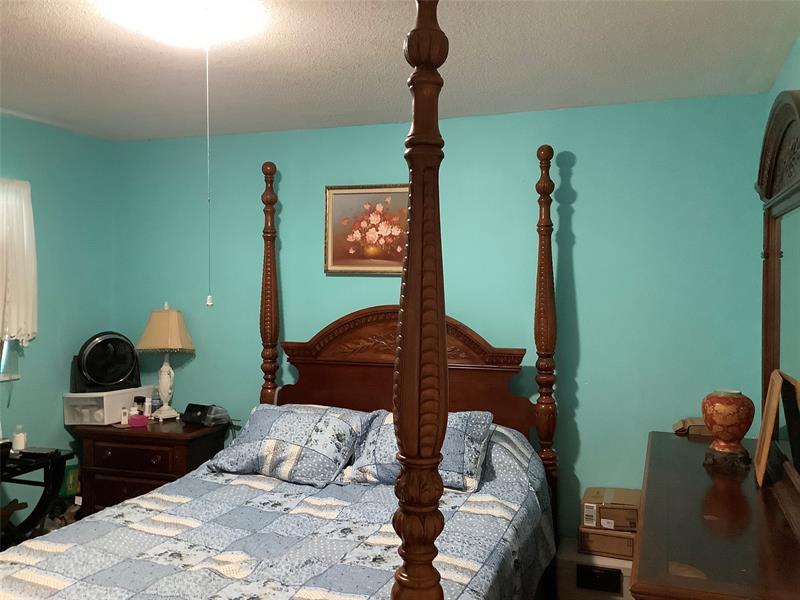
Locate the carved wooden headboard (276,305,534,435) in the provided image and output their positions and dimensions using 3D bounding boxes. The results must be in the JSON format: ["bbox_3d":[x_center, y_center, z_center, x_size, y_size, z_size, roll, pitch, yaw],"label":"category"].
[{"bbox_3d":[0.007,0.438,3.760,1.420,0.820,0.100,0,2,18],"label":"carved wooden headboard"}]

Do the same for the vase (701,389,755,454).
[{"bbox_3d":[1.280,0.473,2.800,0.208,0.248,0.208,0,2,18],"label":"vase"}]

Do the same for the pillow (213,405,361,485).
[{"bbox_3d":[-0.546,0.667,3.437,0.670,0.160,0.480,1,36,26],"label":"pillow"}]

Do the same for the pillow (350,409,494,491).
[{"bbox_3d":[0.106,0.670,3.276,0.640,0.160,0.480,0,37,20],"label":"pillow"}]

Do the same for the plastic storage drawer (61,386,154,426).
[{"bbox_3d":[-1.675,0.604,4.132,0.250,0.174,0.380,0,2,16],"label":"plastic storage drawer"}]

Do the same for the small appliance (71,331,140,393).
[{"bbox_3d":[-1.683,0.351,4.093,0.380,0.345,0.200,-1,2,-22],"label":"small appliance"}]

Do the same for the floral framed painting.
[{"bbox_3d":[-0.131,-0.387,3.933,0.600,0.487,0.040,0,2,18],"label":"floral framed painting"}]

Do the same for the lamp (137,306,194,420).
[{"bbox_3d":[-1.363,0.357,4.165,0.335,0.690,0.335,0,2,18],"label":"lamp"}]

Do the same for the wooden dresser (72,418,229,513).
[{"bbox_3d":[-1.411,1.077,4.066,0.785,0.760,0.400,0,2,18],"label":"wooden dresser"}]

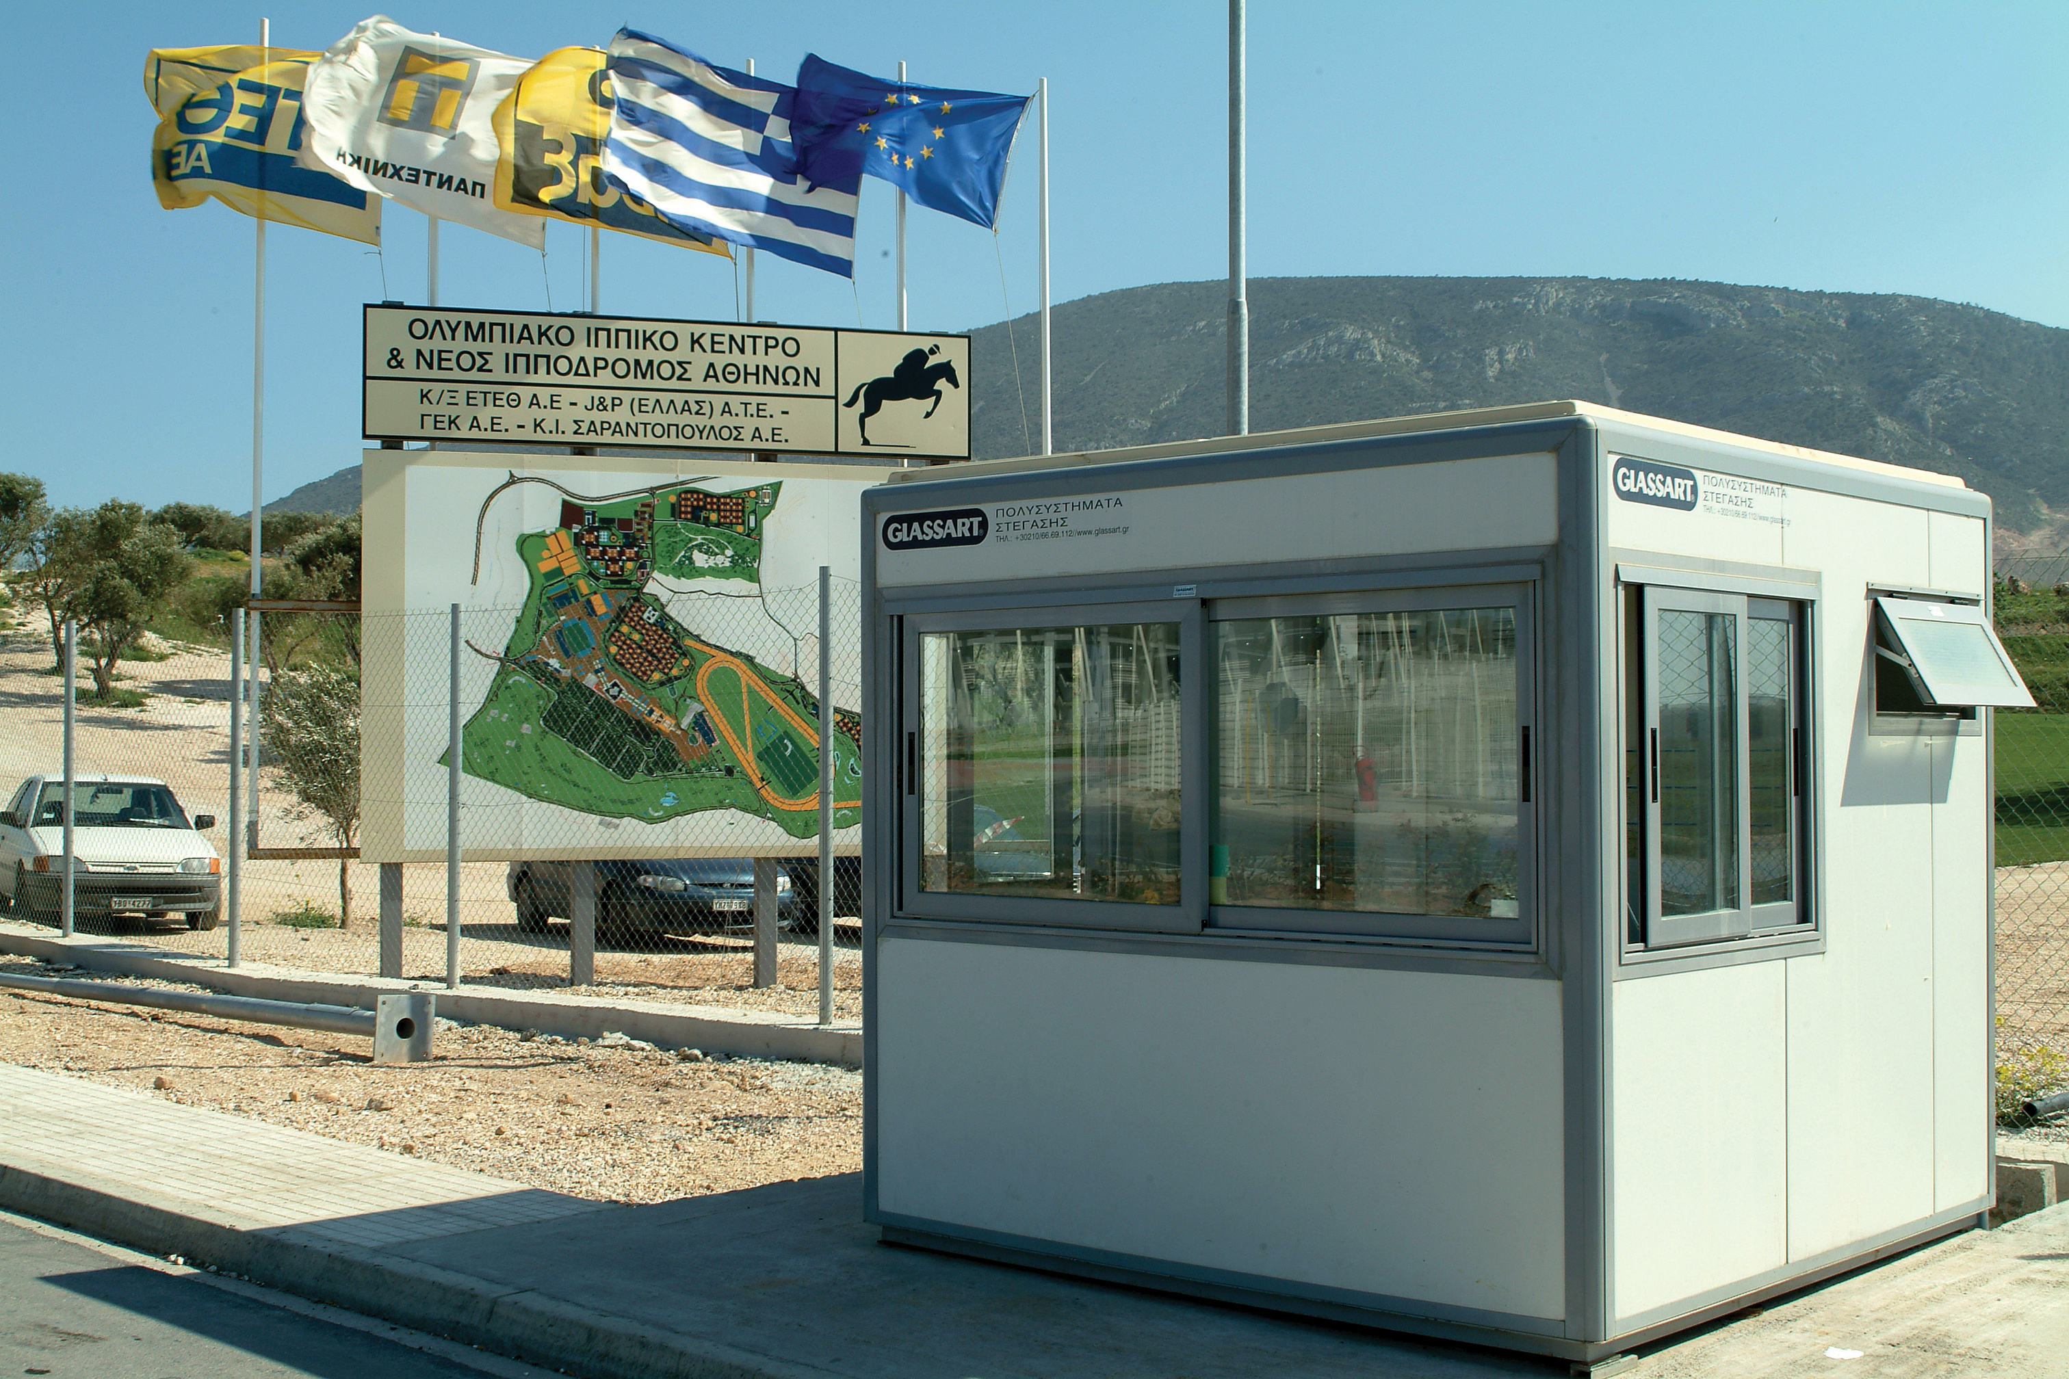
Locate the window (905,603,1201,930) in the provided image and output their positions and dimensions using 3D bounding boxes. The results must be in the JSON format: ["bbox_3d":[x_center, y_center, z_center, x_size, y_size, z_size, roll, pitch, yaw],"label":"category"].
[{"bbox_3d":[0.034,0.217,6.925,1.147,0.897,0.060,-1,-2,42],"label":"window"}]

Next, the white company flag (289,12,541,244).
[{"bbox_3d":[-3.681,-3.320,14.500,1.500,1.200,0.350,1,-2,-31],"label":"white company flag"}]

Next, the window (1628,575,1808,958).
[{"bbox_3d":[1.823,0.197,6.319,0.080,0.891,0.943,-1,-2,42],"label":"window"}]

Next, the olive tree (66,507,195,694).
[{"bbox_3d":[-16.922,-1.643,45.000,2.500,3.650,2.500,0,-2,0],"label":"olive tree"}]

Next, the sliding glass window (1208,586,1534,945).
[{"bbox_3d":[0.823,0.193,6.252,1.070,0.883,0.060,-1,-2,42],"label":"sliding glass window"}]

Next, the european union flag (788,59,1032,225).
[{"bbox_3d":[-0.772,-3.453,15.350,1.650,0.950,0.350,1,-2,-31],"label":"european union flag"}]

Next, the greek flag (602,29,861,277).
[{"bbox_3d":[-1.866,-3.302,15.000,1.720,1.270,0.350,1,-2,-31],"label":"greek flag"}]

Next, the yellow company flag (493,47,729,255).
[{"bbox_3d":[-2.589,-3.283,14.800,1.500,1.120,0.350,1,-2,-31],"label":"yellow company flag"}]

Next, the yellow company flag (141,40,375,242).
[{"bbox_3d":[-4.519,-3.183,14.200,1.420,1.030,0.350,1,-2,-31],"label":"yellow company flag"}]

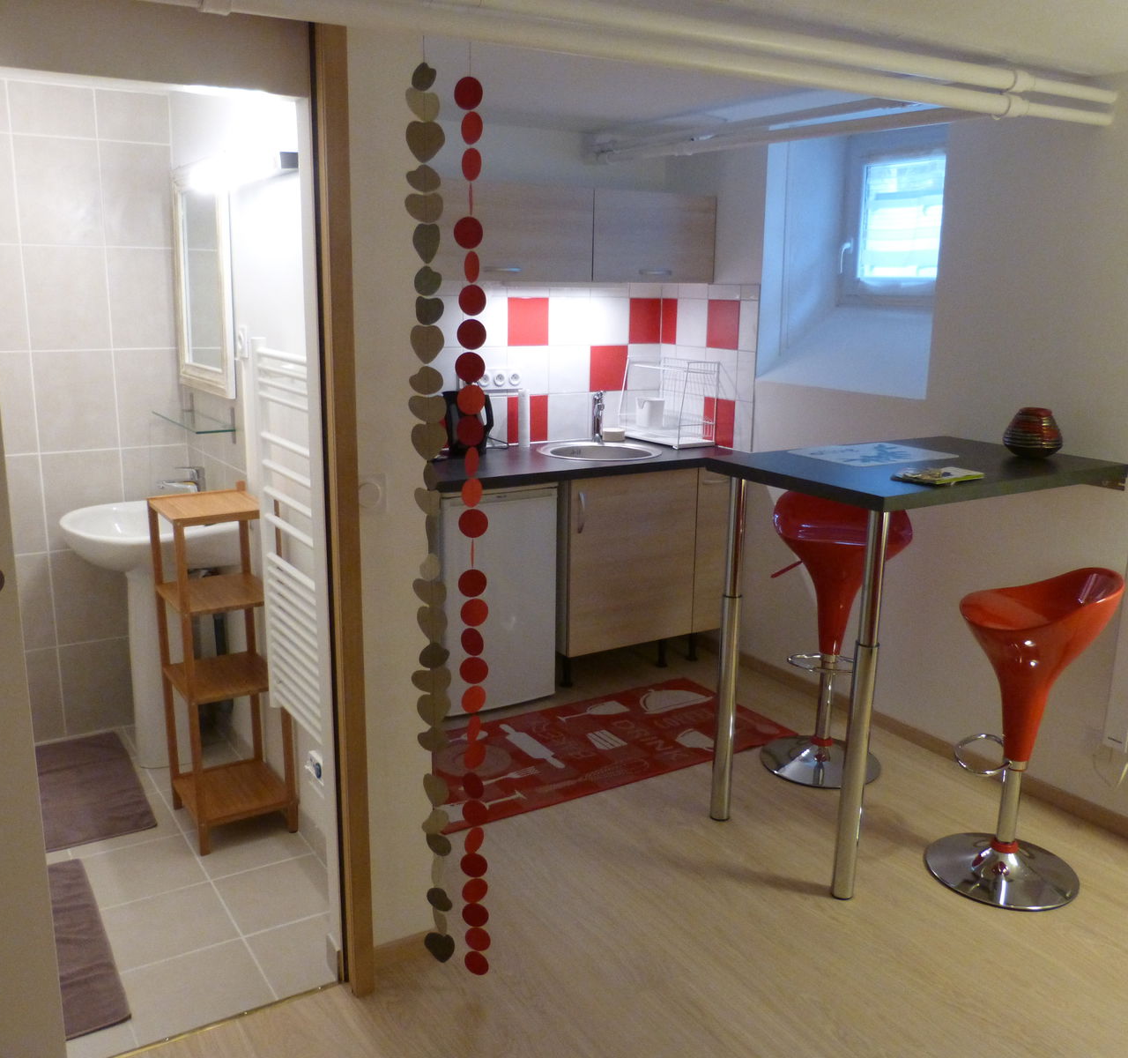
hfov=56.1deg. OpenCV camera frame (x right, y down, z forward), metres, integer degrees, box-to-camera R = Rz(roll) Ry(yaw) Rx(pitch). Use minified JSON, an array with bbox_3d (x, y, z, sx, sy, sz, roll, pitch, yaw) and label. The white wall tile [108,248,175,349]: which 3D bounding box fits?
[{"bbox_3d":[-1.405,-0.769,3.553,0.224,0.329,0.010,-7,15,-32],"label":"white wall tile"}]

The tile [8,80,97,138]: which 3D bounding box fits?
[{"bbox_3d":[-1.595,-1.304,3.304,0.245,0.151,0.010,-7,15,-32],"label":"tile"}]

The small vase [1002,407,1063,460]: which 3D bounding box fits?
[{"bbox_3d":[1.393,-0.283,3.121,0.176,0.141,0.176,-7,15,-32],"label":"small vase"}]

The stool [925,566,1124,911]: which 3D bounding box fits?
[{"bbox_3d":[1.220,0.519,2.839,0.405,0.865,0.425,5,14,18],"label":"stool"}]

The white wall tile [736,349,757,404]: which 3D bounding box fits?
[{"bbox_3d":[0.739,-0.613,4.287,0.010,0.200,0.108,-7,15,-32],"label":"white wall tile"}]

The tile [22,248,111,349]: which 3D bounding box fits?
[{"bbox_3d":[-1.617,-0.749,3.454,0.250,0.333,0.010,-7,15,-30],"label":"tile"}]

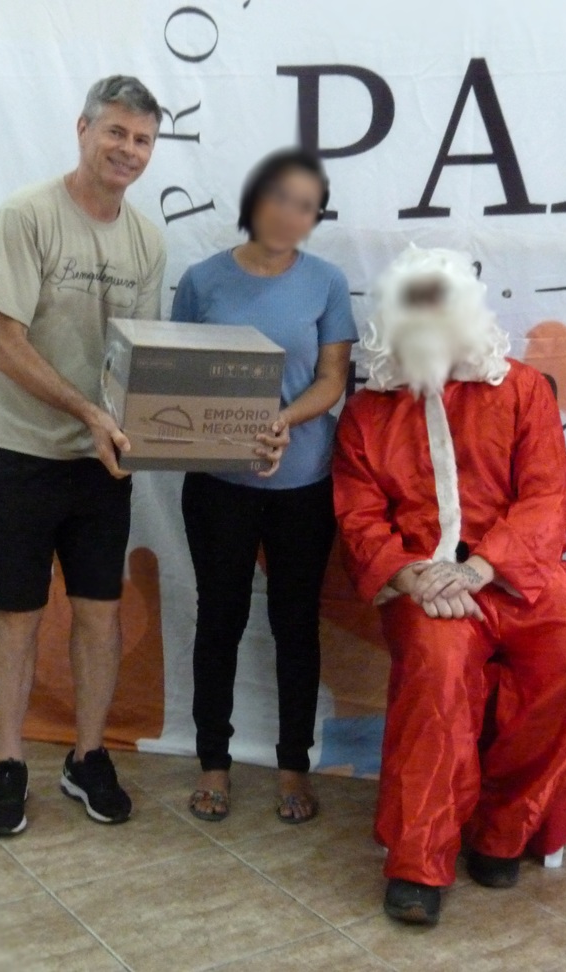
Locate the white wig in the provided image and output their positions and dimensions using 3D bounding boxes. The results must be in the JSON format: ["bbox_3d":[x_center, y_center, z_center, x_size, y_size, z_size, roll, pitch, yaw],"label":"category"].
[{"bbox_3d":[0.350,-0.382,2.843,0.345,0.315,0.290,3,9,5],"label":"white wig"}]

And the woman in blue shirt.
[{"bbox_3d":[-0.036,0.019,2.989,0.455,1.620,0.430,3,9,3],"label":"woman in blue shirt"}]

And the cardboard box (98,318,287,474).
[{"bbox_3d":[-0.210,-0.203,2.786,0.349,0.281,0.218,0,21,-22],"label":"cardboard box"}]

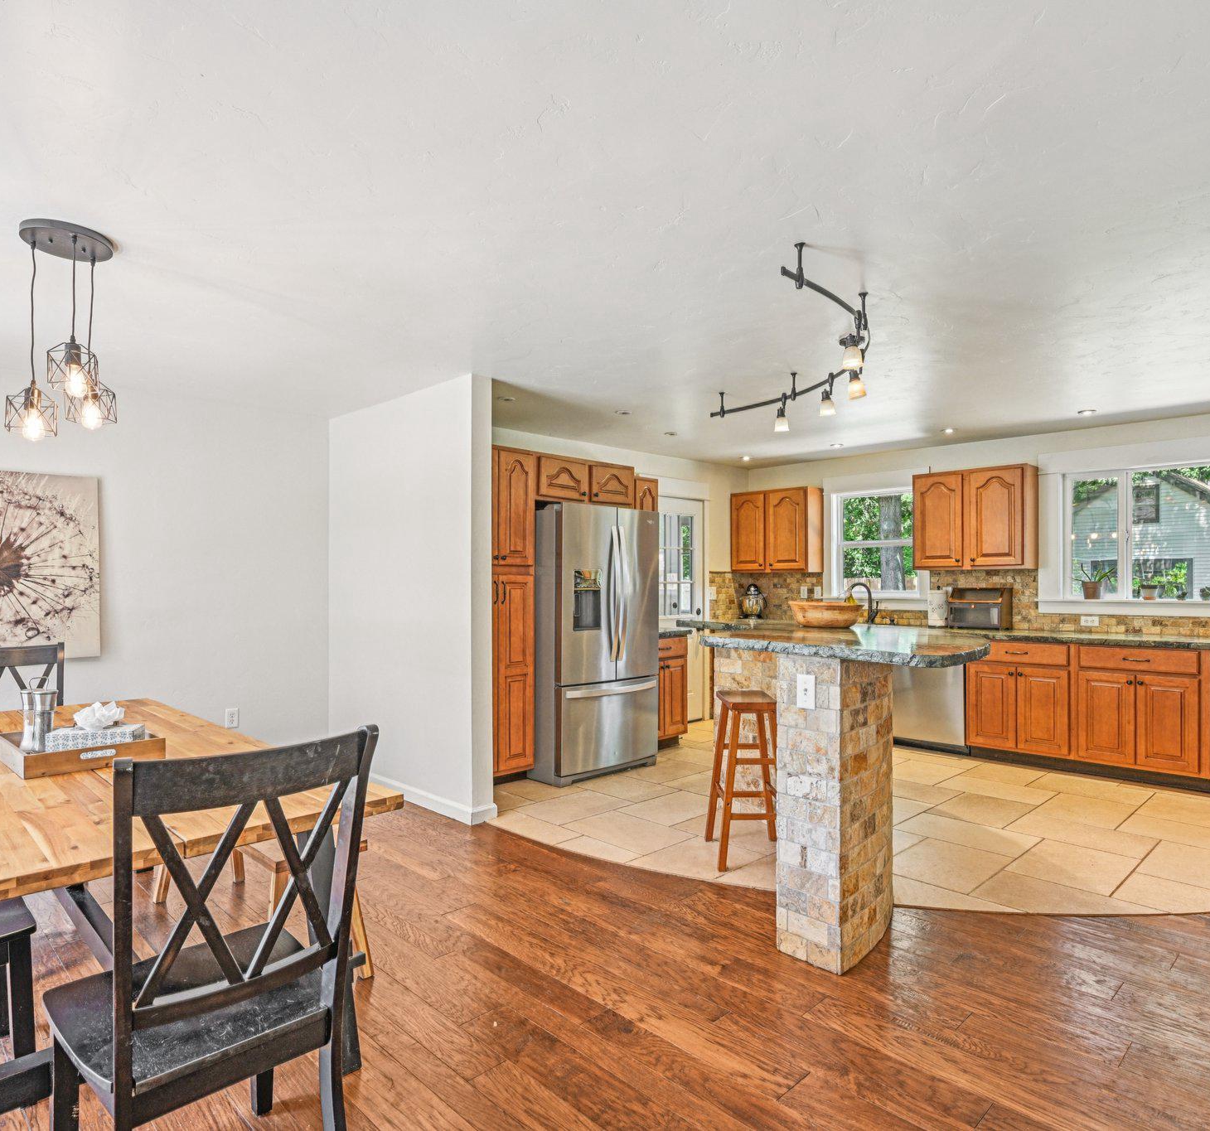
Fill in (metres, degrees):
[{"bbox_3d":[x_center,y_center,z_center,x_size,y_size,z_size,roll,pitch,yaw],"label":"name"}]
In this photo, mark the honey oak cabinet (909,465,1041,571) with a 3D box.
[{"bbox_3d":[2.896,-0.347,5.919,0.315,0.767,0.829,1,-1,-44],"label":"honey oak cabinet"}]

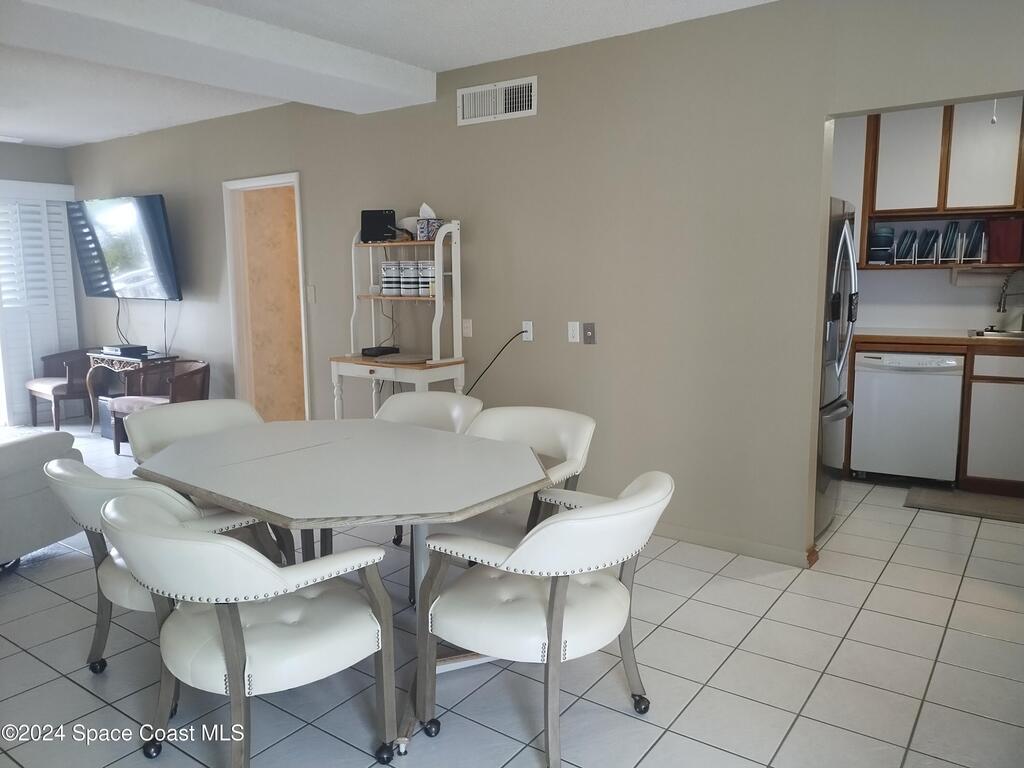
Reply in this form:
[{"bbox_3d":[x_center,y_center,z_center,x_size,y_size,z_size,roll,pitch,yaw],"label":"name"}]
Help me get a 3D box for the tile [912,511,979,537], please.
[{"bbox_3d":[2.348,0.768,4.006,0.297,0.010,0.297,5,10,36],"label":"tile"}]

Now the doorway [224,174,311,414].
[{"bbox_3d":[-1.826,-0.493,5.632,0.905,2.085,0.130,6,10,35],"label":"doorway"}]

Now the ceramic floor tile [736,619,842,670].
[{"bbox_3d":[1.036,0.966,2.746,0.301,0.010,0.301,5,10,36],"label":"ceramic floor tile"}]

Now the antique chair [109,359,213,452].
[{"bbox_3d":[-2.682,0.187,5.758,0.580,0.710,0.610,6,10,35],"label":"antique chair"}]

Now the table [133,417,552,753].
[{"bbox_3d":[-0.594,0.614,2.599,1.540,0.747,1.040,6,10,39],"label":"table"}]

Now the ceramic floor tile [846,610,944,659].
[{"bbox_3d":[1.446,0.942,2.781,0.297,0.010,0.297,5,10,36],"label":"ceramic floor tile"}]

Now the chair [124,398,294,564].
[{"bbox_3d":[-1.338,0.521,3.277,0.610,0.794,0.634,-6,10,-35],"label":"chair"}]

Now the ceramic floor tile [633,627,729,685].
[{"bbox_3d":[0.608,0.971,2.654,0.297,0.010,0.297,5,10,36],"label":"ceramic floor tile"}]

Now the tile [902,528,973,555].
[{"bbox_3d":[2.180,0.813,3.804,0.302,0.010,0.302,6,10,35],"label":"tile"}]

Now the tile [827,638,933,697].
[{"bbox_3d":[1.290,0.995,2.579,0.302,0.010,0.302,6,10,35],"label":"tile"}]

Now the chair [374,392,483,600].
[{"bbox_3d":[-0.441,0.472,3.461,0.610,0.785,0.630,3,9,23],"label":"chair"}]

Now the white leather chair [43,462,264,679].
[{"bbox_3d":[-1.137,0.596,2.518,0.610,0.820,0.660,6,10,35],"label":"white leather chair"}]

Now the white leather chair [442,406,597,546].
[{"bbox_3d":[0.039,0.519,3.076,0.610,0.785,0.630,4,9,33],"label":"white leather chair"}]

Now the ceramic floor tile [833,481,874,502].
[{"bbox_3d":[2.075,0.683,4.650,0.297,0.010,0.297,5,10,36],"label":"ceramic floor tile"}]

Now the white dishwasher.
[{"bbox_3d":[2.666,0.195,4.928,0.605,0.830,0.610,5,10,36],"label":"white dishwasher"}]

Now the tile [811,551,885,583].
[{"bbox_3d":[1.559,0.849,3.436,0.297,0.010,0.297,5,10,36],"label":"tile"}]

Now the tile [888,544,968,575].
[{"bbox_3d":[2.006,0.847,3.549,0.301,0.010,0.301,5,10,36],"label":"tile"}]

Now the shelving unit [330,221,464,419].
[{"bbox_3d":[-0.712,-0.125,4.560,0.785,1.703,0.374,5,10,36],"label":"shelving unit"}]

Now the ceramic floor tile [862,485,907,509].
[{"bbox_3d":[2.300,0.713,4.488,0.302,0.010,0.302,6,10,35],"label":"ceramic floor tile"}]

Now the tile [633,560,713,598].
[{"bbox_3d":[0.725,0.886,3.333,0.297,0.010,0.297,5,10,36],"label":"tile"}]

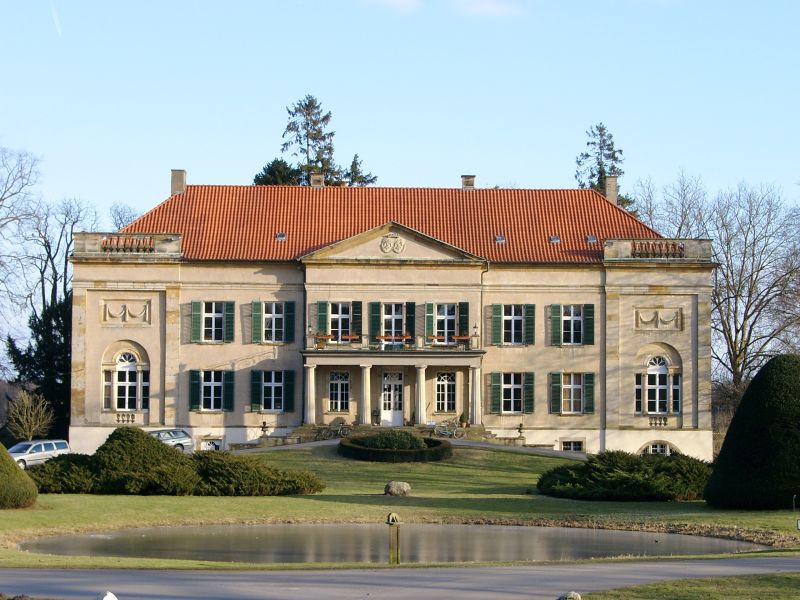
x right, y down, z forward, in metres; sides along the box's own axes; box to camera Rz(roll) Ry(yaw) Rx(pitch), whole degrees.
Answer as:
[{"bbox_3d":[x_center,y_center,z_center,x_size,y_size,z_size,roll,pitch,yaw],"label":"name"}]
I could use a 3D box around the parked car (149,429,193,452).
[{"bbox_3d":[-13.271,7.766,100.800,4.500,1.460,1.740,-2,-2,-36],"label":"parked car"}]

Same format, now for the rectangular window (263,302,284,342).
[{"bbox_3d":[-7.017,1.265,105.837,1.154,2.253,0.120,1,-4,-3],"label":"rectangular window"}]

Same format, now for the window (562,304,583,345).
[{"bbox_3d":[10.443,1.494,114.592,1.220,2.420,0.180,0,-3,-3],"label":"window"}]

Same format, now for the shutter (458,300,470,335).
[{"bbox_3d":[3.546,1.296,104.508,0.590,2.300,0.060,0,-4,9],"label":"shutter"}]

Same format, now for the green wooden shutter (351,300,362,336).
[{"bbox_3d":[-2.462,1.288,108.492,0.630,2.404,0.070,0,-3,-1],"label":"green wooden shutter"}]

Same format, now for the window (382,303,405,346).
[{"bbox_3d":[-0.373,1.377,108.713,1.262,2.467,0.200,0,-3,-1],"label":"window"}]

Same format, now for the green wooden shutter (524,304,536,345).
[{"bbox_3d":[7.523,1.437,109.369,0.644,2.356,0.060,0,-3,3],"label":"green wooden shutter"}]

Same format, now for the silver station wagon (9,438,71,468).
[{"bbox_3d":[-19.653,8.278,100.500,1.800,1.480,4.700,-2,-1,36],"label":"silver station wagon"}]

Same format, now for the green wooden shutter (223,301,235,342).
[{"bbox_3d":[-9.791,1.275,108.605,0.648,2.378,0.070,0,-3,-1],"label":"green wooden shutter"}]

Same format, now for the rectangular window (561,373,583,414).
[{"bbox_3d":[9.950,5.388,109.380,1.204,2.346,0.150,0,-3,-1],"label":"rectangular window"}]

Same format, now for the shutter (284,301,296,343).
[{"bbox_3d":[-6.577,1.319,113.628,0.670,2.450,0.070,0,-3,2],"label":"shutter"}]

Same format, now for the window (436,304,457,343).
[{"bbox_3d":[2.667,1.351,108.924,1.185,2.358,0.150,0,-3,-1],"label":"window"}]

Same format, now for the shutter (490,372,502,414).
[{"bbox_3d":[5.399,5.231,105.965,0.600,2.284,0.050,1,-4,-12],"label":"shutter"}]

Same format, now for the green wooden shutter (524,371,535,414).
[{"bbox_3d":[7.182,5.185,104.860,0.590,2.280,0.060,0,-4,9],"label":"green wooden shutter"}]

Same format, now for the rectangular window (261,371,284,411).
[{"bbox_3d":[-7.052,5.074,105.604,1.196,2.199,0.120,1,-4,-3],"label":"rectangular window"}]

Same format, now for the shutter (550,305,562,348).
[{"bbox_3d":[9.015,1.436,108.822,0.632,2.354,0.070,0,-3,-1],"label":"shutter"}]

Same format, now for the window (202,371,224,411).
[{"bbox_3d":[-10.740,5.224,108.842,1.203,2.301,0.150,0,-3,-1],"label":"window"}]

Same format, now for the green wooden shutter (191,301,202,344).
[{"bbox_3d":[-11.262,1.206,104.880,0.590,2.280,0.060,1,-4,-11],"label":"green wooden shutter"}]

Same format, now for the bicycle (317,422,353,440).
[{"bbox_3d":[-3.695,7.534,108.569,1.800,1.030,0.550,0,-3,-3],"label":"bicycle"}]

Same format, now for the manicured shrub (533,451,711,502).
[{"bbox_3d":[6.360,4.870,53.000,5.000,1.400,3.800,0,-4,0],"label":"manicured shrub"}]

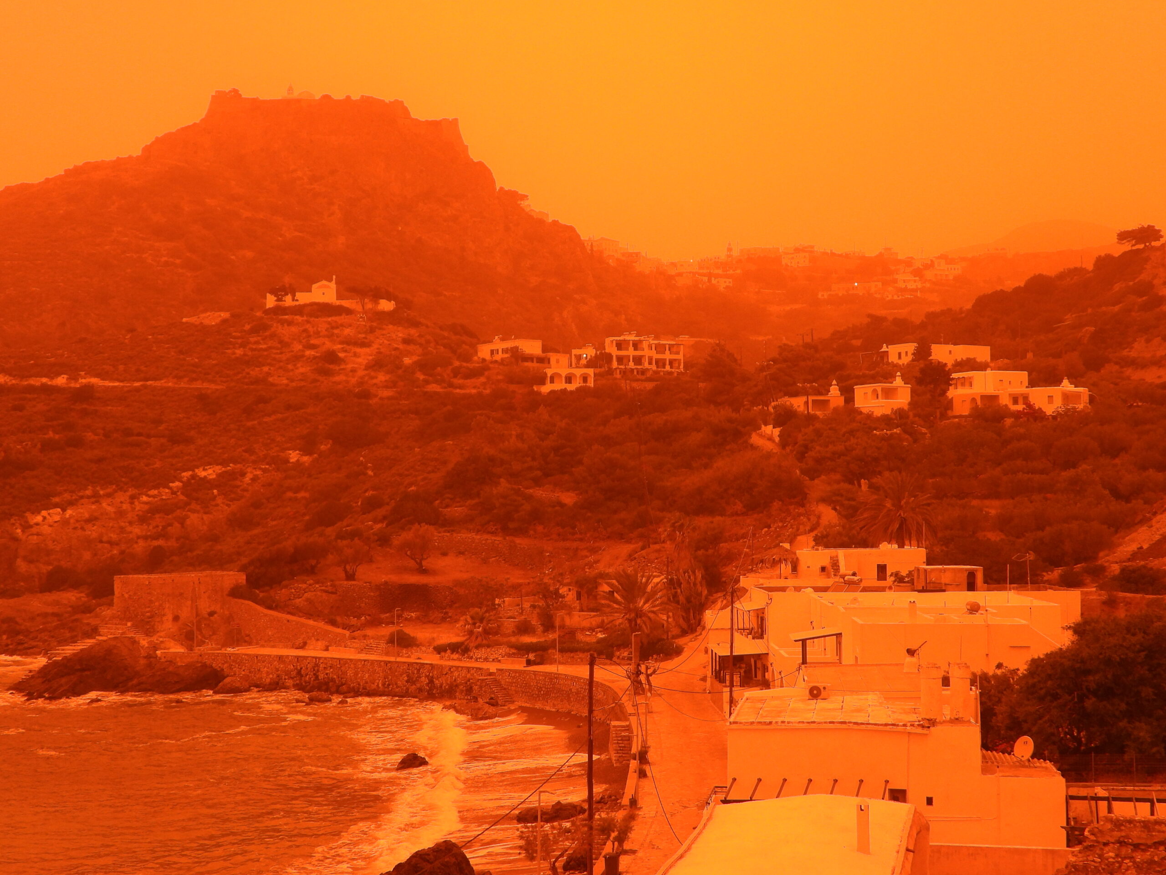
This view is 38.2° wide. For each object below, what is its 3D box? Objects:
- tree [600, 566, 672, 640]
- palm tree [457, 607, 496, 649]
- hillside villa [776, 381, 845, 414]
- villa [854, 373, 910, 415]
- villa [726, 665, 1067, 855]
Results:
[{"bbox_3d":[4.540,14.610,146.000,6.200,6.900,6.200,0,-1,0],"label":"tree"},{"bbox_3d":[-9.580,17.310,152.000,3.500,3.900,3.500,0,-1,0],"label":"palm tree"},{"bbox_3d":[32.600,-5.500,243.000,6.600,5.000,8.600,0,-1,-20],"label":"hillside villa"},{"bbox_3d":[43.200,-6.100,243.000,5.800,6.000,6.000,0,-1,-28],"label":"villa"},{"bbox_3d":[10.650,10.420,58.000,10.800,6.100,7.200,0,-1,9],"label":"villa"}]

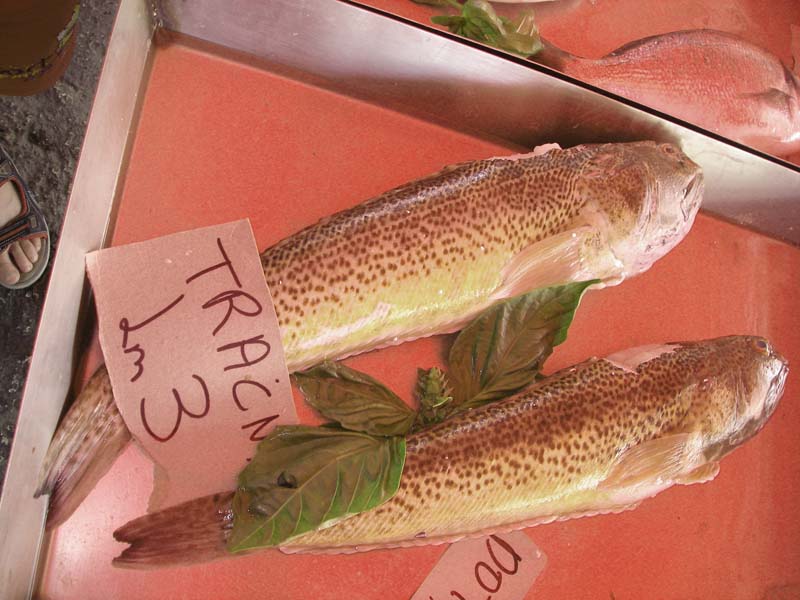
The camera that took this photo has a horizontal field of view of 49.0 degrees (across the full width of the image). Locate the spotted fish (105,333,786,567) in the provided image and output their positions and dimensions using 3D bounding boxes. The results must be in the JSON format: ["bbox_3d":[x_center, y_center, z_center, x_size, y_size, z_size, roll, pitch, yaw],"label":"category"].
[{"bbox_3d":[0.046,0.087,0.465,0.372,0.050,0.080,-11,82,-14],"label":"spotted fish"}]

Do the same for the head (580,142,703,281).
[{"bbox_3d":[0.137,-0.056,0.498,0.077,0.055,0.074,-17,84,-14],"label":"head"}]

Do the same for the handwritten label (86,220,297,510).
[{"bbox_3d":[-0.097,0.030,0.427,0.079,0.018,0.125,-14,94,-13],"label":"handwritten label"}]

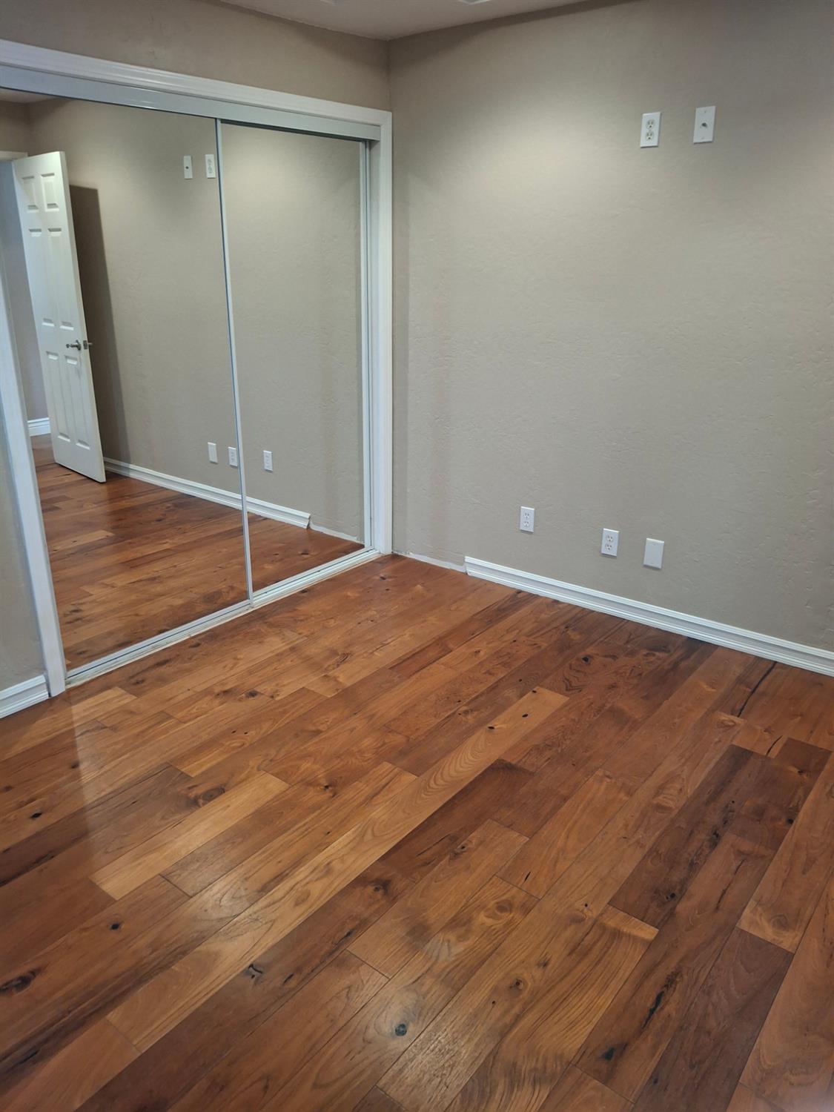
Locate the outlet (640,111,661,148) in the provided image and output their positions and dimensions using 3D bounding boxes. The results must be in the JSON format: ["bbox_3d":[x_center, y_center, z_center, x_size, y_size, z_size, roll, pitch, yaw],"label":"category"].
[{"bbox_3d":[0.865,-1.576,2.972,0.070,0.114,0.009,16,26,35],"label":"outlet"}]

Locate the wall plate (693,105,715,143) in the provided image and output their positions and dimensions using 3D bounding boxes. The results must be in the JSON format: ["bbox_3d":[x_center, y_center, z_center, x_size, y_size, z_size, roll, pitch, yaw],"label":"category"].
[{"bbox_3d":[1.023,-1.532,2.854,0.070,0.114,0.012,16,26,35],"label":"wall plate"}]

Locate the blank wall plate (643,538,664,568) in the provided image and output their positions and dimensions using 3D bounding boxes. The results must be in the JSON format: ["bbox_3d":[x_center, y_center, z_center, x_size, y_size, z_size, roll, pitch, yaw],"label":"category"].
[{"bbox_3d":[1.016,-0.011,3.438,0.074,0.119,0.009,16,26,35],"label":"blank wall plate"}]

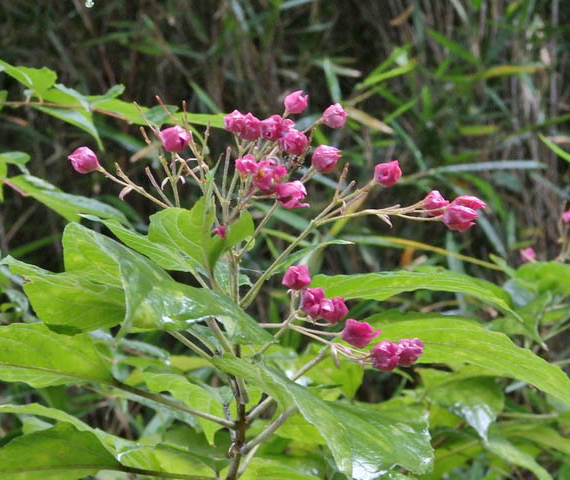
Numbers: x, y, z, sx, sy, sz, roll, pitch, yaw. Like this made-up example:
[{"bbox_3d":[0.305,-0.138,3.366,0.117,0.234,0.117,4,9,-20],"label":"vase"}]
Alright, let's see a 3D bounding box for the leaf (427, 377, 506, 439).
[{"bbox_3d":[0.105,0.097,1.390,0.044,0.020,0.055,-8,39,-9],"label":"leaf"}]

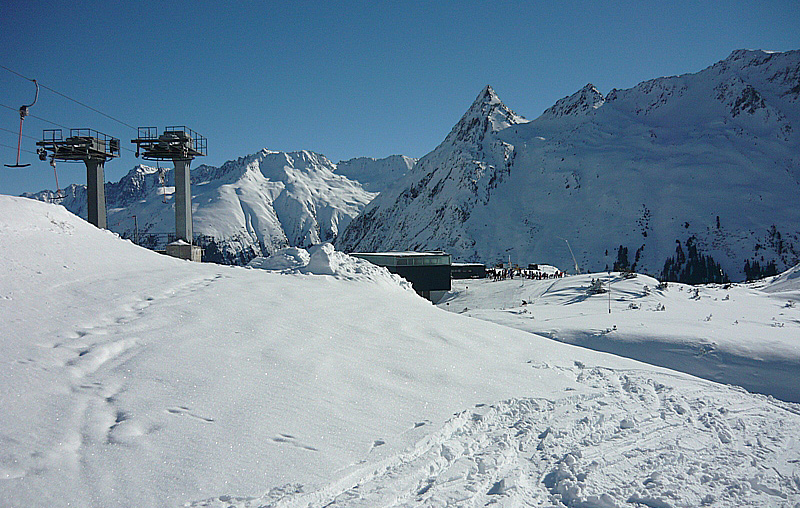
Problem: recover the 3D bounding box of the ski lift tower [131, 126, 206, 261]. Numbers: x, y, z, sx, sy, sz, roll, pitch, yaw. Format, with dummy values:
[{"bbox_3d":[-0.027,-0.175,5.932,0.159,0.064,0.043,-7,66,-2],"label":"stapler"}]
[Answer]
[{"bbox_3d":[-14.900,-3.830,49.500,3.500,8.500,4.600,0,3,-1],"label":"ski lift tower"}]

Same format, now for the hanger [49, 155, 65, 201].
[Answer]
[{"bbox_3d":[-21.300,-4.700,47.500,1.100,2.900,0.350,-6,3,-3],"label":"hanger"}]

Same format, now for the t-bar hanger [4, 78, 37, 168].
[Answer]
[{"bbox_3d":[-15.100,-5.200,30.500,1.200,3.600,0.380,0,3,-3],"label":"t-bar hanger"}]

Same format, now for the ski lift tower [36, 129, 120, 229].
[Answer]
[{"bbox_3d":[-20.800,-3.950,49.500,3.500,8.100,4.600,0,3,-1],"label":"ski lift tower"}]

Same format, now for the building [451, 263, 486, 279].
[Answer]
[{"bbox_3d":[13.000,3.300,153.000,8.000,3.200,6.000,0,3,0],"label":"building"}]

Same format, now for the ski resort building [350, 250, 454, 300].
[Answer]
[{"bbox_3d":[-0.300,3.550,125.000,16.500,7.400,11.000,0,3,-5],"label":"ski resort building"}]

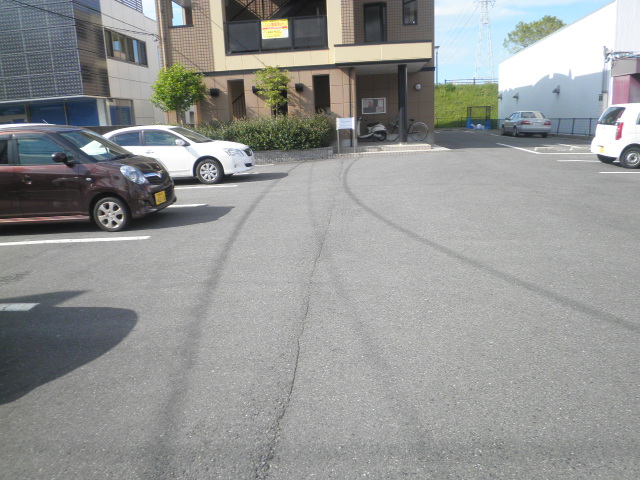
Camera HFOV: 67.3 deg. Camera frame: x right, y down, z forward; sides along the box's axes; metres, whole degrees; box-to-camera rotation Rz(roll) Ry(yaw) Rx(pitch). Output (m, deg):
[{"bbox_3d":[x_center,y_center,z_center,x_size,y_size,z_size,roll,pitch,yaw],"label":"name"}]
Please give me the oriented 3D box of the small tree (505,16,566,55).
[{"bbox_3d":[19.957,-17.192,44.373,7.500,6.520,7.000,-3,14,0],"label":"small tree"}]

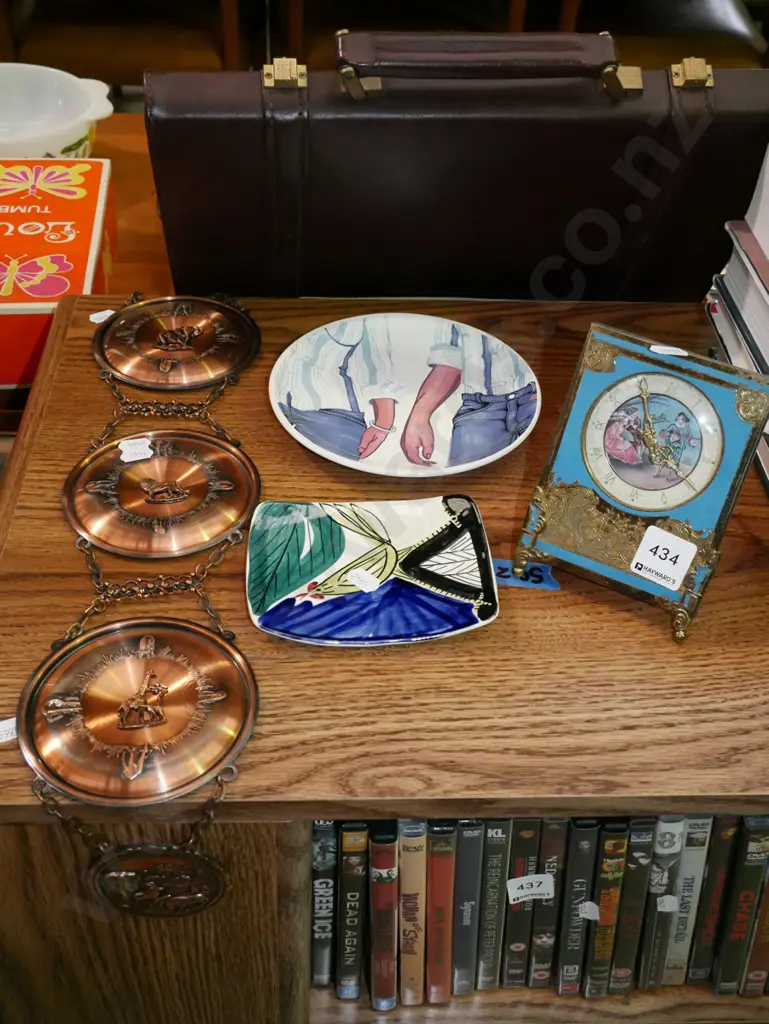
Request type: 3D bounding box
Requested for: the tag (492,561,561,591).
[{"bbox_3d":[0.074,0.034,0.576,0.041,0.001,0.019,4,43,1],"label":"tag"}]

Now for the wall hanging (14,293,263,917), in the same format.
[{"bbox_3d":[-0.127,0.015,0.631,0.112,0.092,0.430,-1,43,-5],"label":"wall hanging"}]

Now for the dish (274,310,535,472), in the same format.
[{"bbox_3d":[0.013,-0.067,0.633,0.159,0.021,0.159,1,43,-4],"label":"dish"}]

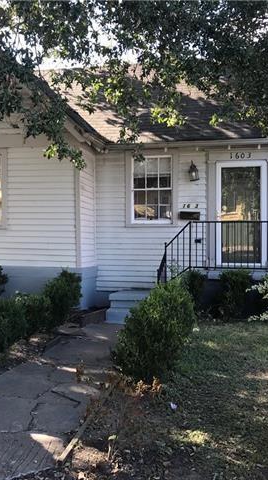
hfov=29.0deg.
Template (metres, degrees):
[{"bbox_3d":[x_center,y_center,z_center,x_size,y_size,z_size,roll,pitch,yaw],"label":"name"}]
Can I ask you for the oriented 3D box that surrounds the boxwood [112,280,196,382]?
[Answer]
[{"bbox_3d":[0.230,0.987,5.800,0.900,1.026,0.920,0,0,10],"label":"boxwood"}]

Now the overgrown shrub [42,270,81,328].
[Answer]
[{"bbox_3d":[-1.204,0.973,8.600,0.650,0.853,0.680,0,0,10],"label":"overgrown shrub"}]

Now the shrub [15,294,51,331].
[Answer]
[{"bbox_3d":[-1.574,1.128,7.950,0.640,0.564,0.640,0,0,10],"label":"shrub"}]

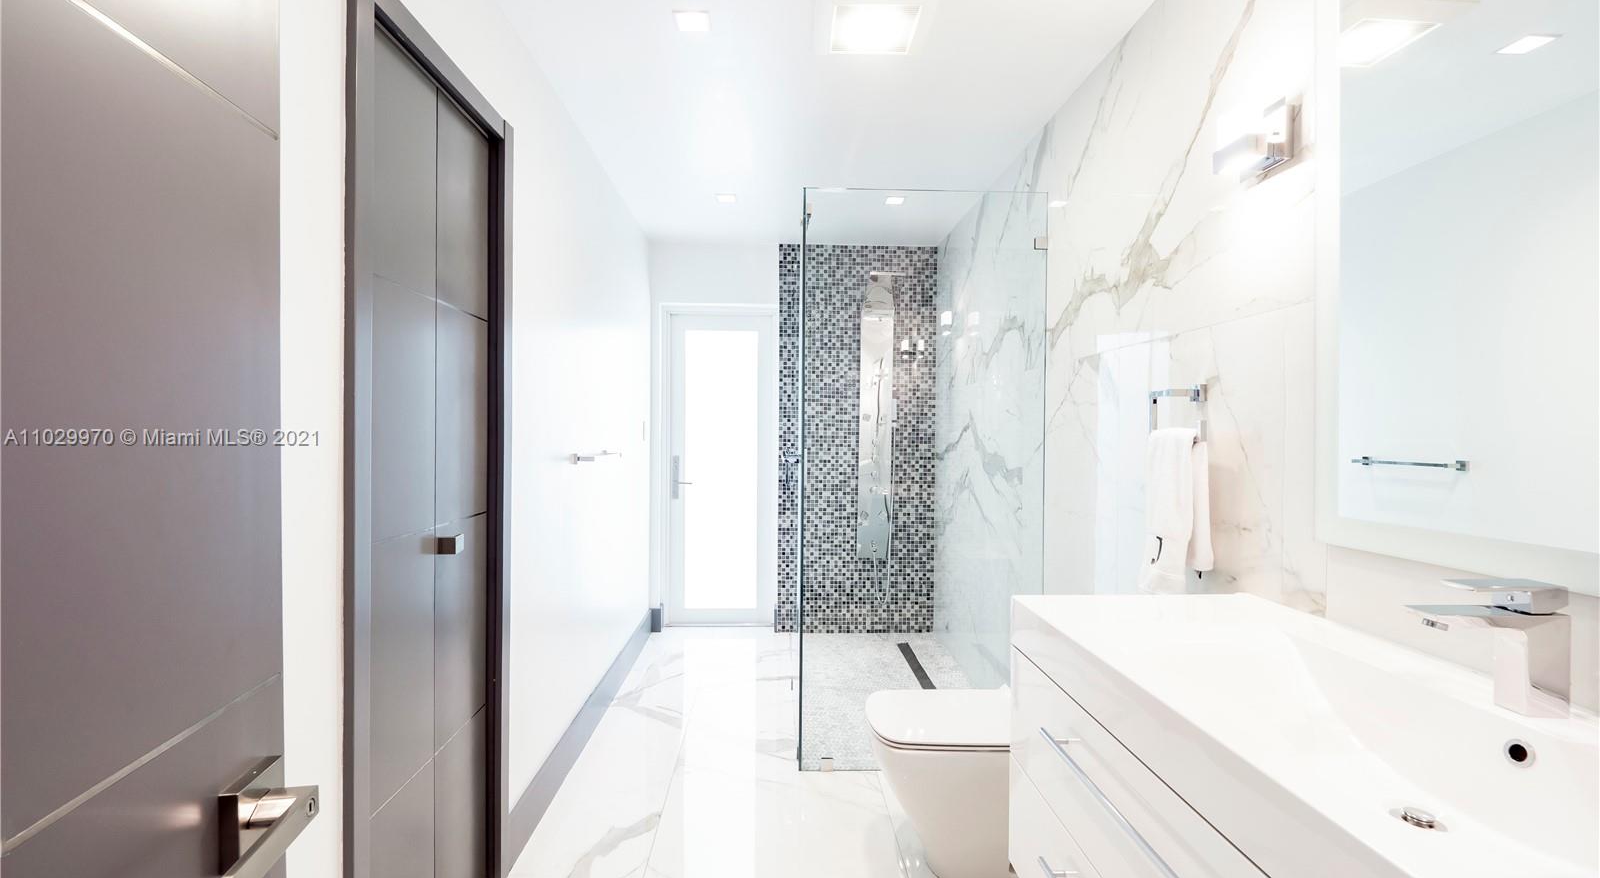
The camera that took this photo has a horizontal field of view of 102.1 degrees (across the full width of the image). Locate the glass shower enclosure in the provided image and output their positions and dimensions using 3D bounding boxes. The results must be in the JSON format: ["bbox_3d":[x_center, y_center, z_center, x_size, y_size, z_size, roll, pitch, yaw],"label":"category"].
[{"bbox_3d":[0.435,0.150,3.229,0.930,2.170,1.620,0,0,-2],"label":"glass shower enclosure"}]

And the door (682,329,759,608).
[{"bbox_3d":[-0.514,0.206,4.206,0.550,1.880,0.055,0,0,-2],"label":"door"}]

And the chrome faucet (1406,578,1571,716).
[{"bbox_3d":[0.848,0.257,0.801,0.168,0.160,0.043,0,0,-2],"label":"chrome faucet"}]

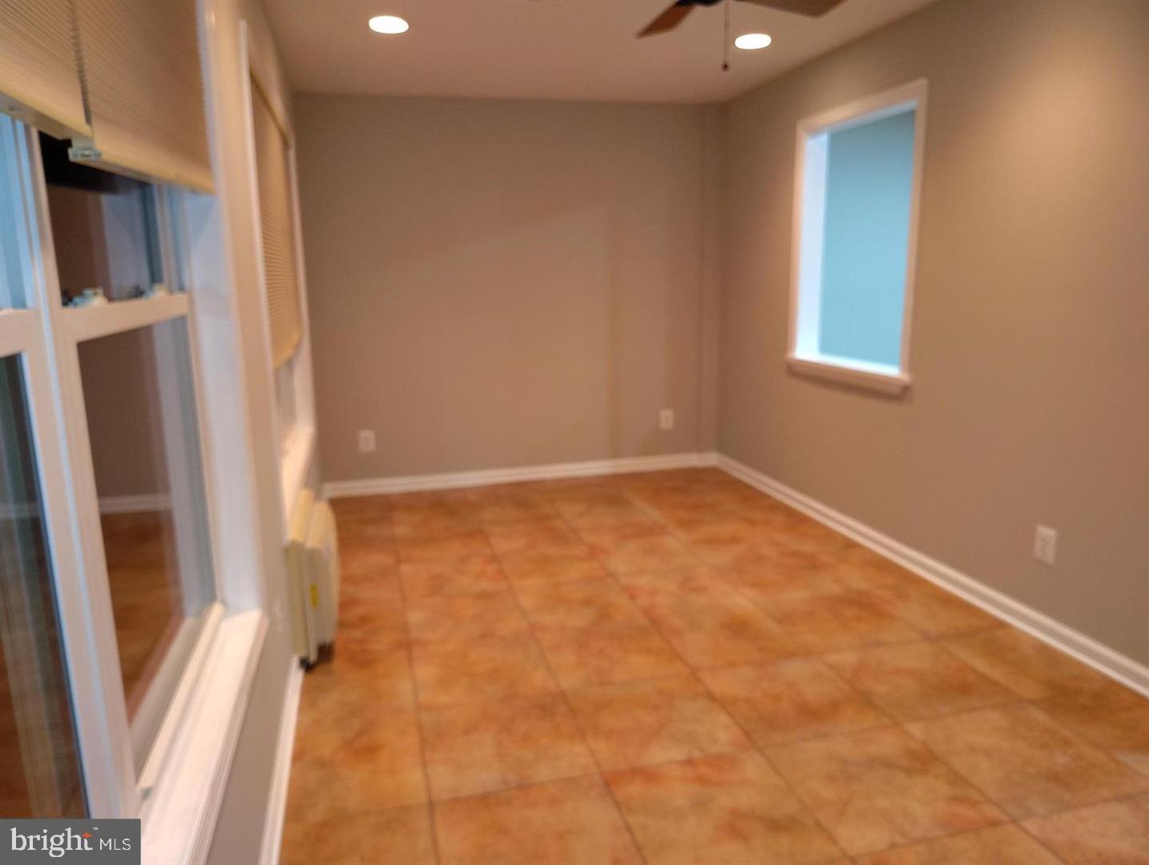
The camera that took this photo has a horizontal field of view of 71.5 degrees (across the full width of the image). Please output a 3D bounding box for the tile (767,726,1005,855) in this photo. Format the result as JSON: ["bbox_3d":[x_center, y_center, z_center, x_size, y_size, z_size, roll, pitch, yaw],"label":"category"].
[{"bbox_3d":[0.796,0.924,2.099,0.455,0.010,0.455,-3,11,-14],"label":"tile"}]

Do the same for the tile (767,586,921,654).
[{"bbox_3d":[1.010,0.731,3.082,0.453,0.012,0.453,-4,11,-14],"label":"tile"}]

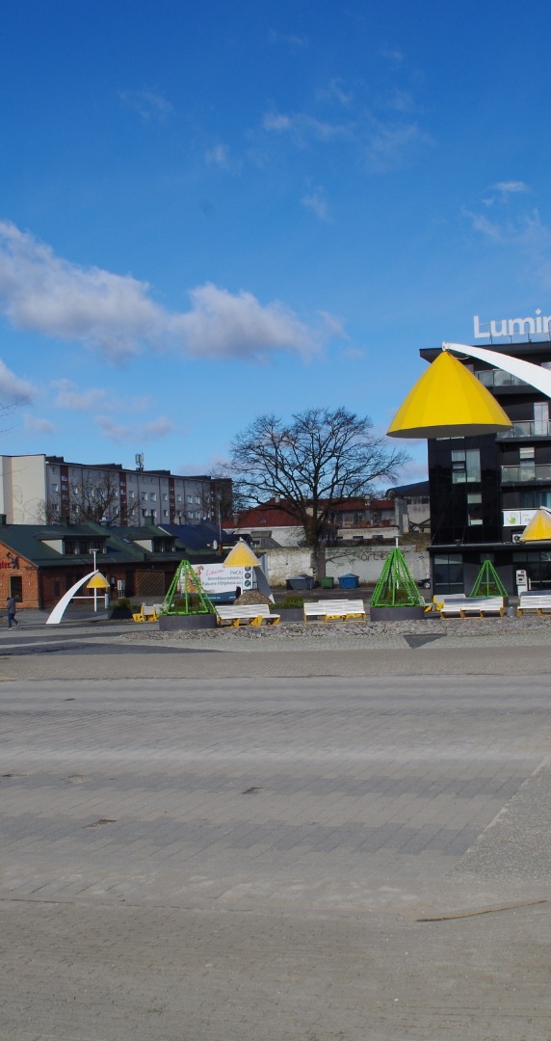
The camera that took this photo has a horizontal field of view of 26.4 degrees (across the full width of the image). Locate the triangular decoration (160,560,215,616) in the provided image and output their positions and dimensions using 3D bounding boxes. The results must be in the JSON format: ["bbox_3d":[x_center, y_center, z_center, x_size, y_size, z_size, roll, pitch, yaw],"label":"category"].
[{"bbox_3d":[-3.320,2.572,44.800,2.100,2.100,2.100,-2,0,0],"label":"triangular decoration"}]

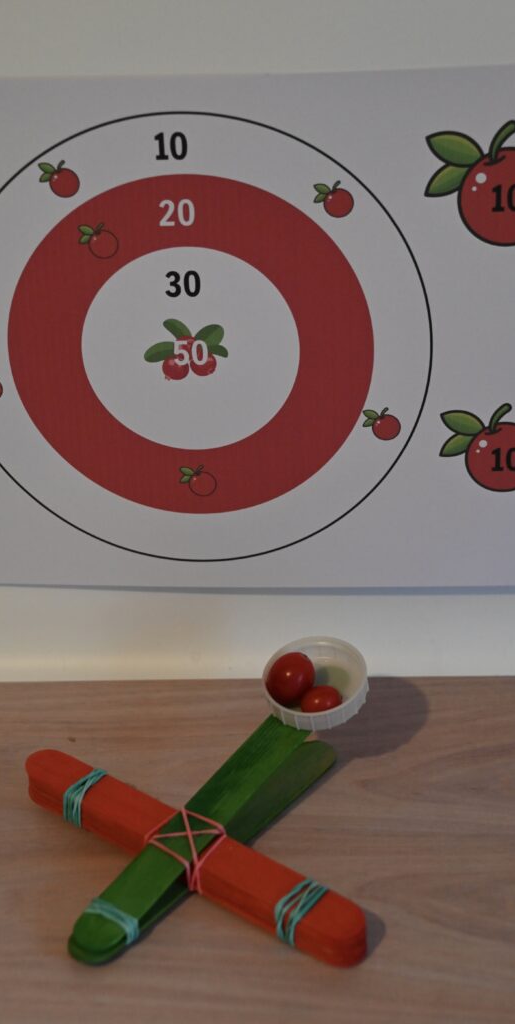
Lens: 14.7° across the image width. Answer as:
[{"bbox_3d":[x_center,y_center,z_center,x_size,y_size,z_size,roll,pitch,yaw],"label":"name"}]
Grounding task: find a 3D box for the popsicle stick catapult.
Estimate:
[{"bbox_3d":[-0.014,0.101,0.724,0.150,0.054,0.154,24,38,29],"label":"popsicle stick catapult"}]

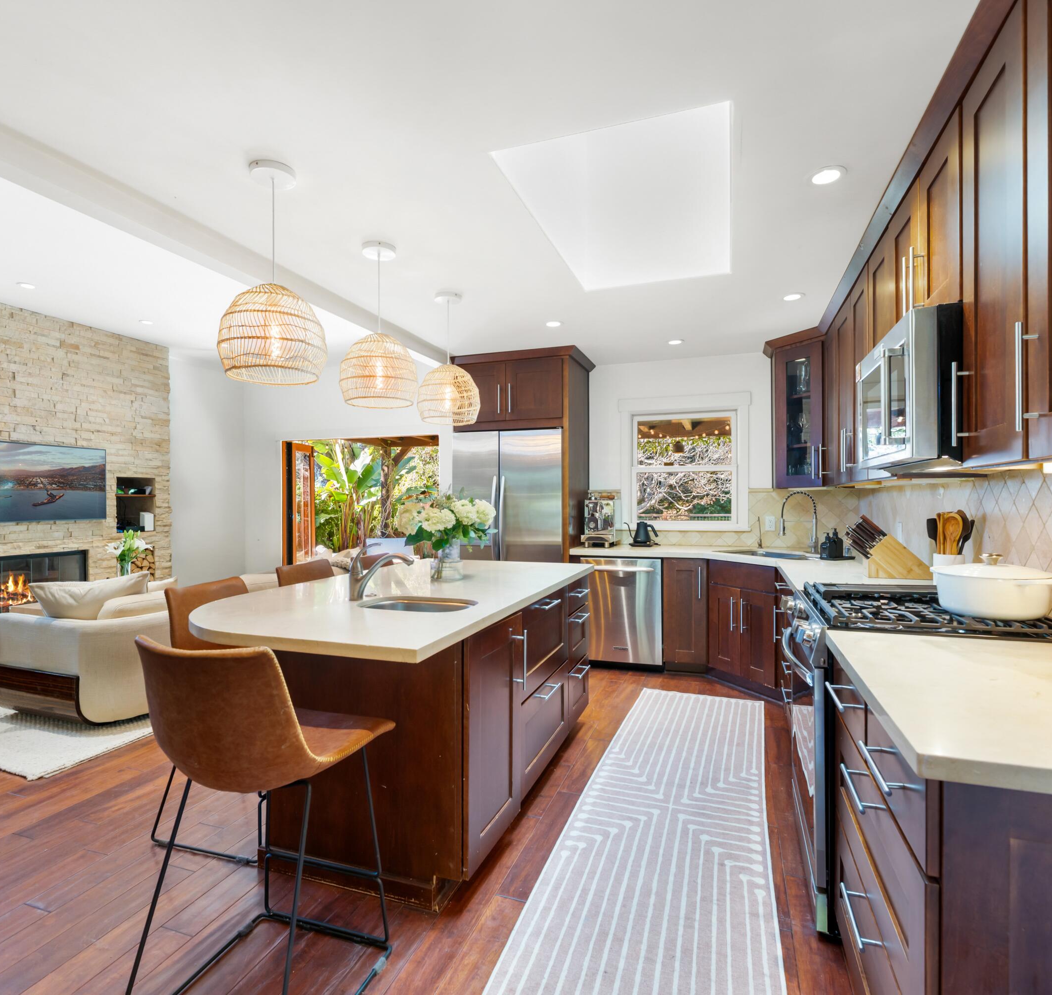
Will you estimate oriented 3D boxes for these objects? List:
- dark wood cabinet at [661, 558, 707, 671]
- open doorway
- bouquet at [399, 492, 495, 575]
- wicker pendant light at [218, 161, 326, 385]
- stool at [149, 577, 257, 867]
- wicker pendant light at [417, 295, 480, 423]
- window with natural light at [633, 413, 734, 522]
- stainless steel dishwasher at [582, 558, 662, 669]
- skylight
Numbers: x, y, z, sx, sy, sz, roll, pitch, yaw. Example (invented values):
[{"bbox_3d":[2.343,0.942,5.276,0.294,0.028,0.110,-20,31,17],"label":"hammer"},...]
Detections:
[{"bbox_3d":[1.248,0.876,4.448,0.308,0.870,0.600,0,0,20],"label":"dark wood cabinet"},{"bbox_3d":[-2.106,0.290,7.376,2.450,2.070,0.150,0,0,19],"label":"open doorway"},{"bbox_3d":[-0.383,0.185,2.800,0.460,0.420,0.430,0,0,0],"label":"bouquet"},{"bbox_3d":[-0.878,-0.778,2.013,0.352,0.710,0.352,0,0,20],"label":"wicker pendant light"},{"bbox_3d":[-1.107,0.834,2.344,0.520,0.950,0.460,0,0,19],"label":"stool"},{"bbox_3d":[-0.434,-0.777,3.250,0.352,0.710,0.352,0,0,0],"label":"wicker pendant light"},{"bbox_3d":[1.303,-0.251,4.810,0.840,0.930,0.100,0,0,19],"label":"window with natural light"},{"bbox_3d":[0.809,0.880,4.605,0.605,0.860,0.610,0,0,20],"label":"stainless steel dishwasher"},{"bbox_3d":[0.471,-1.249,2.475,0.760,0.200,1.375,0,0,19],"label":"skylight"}]

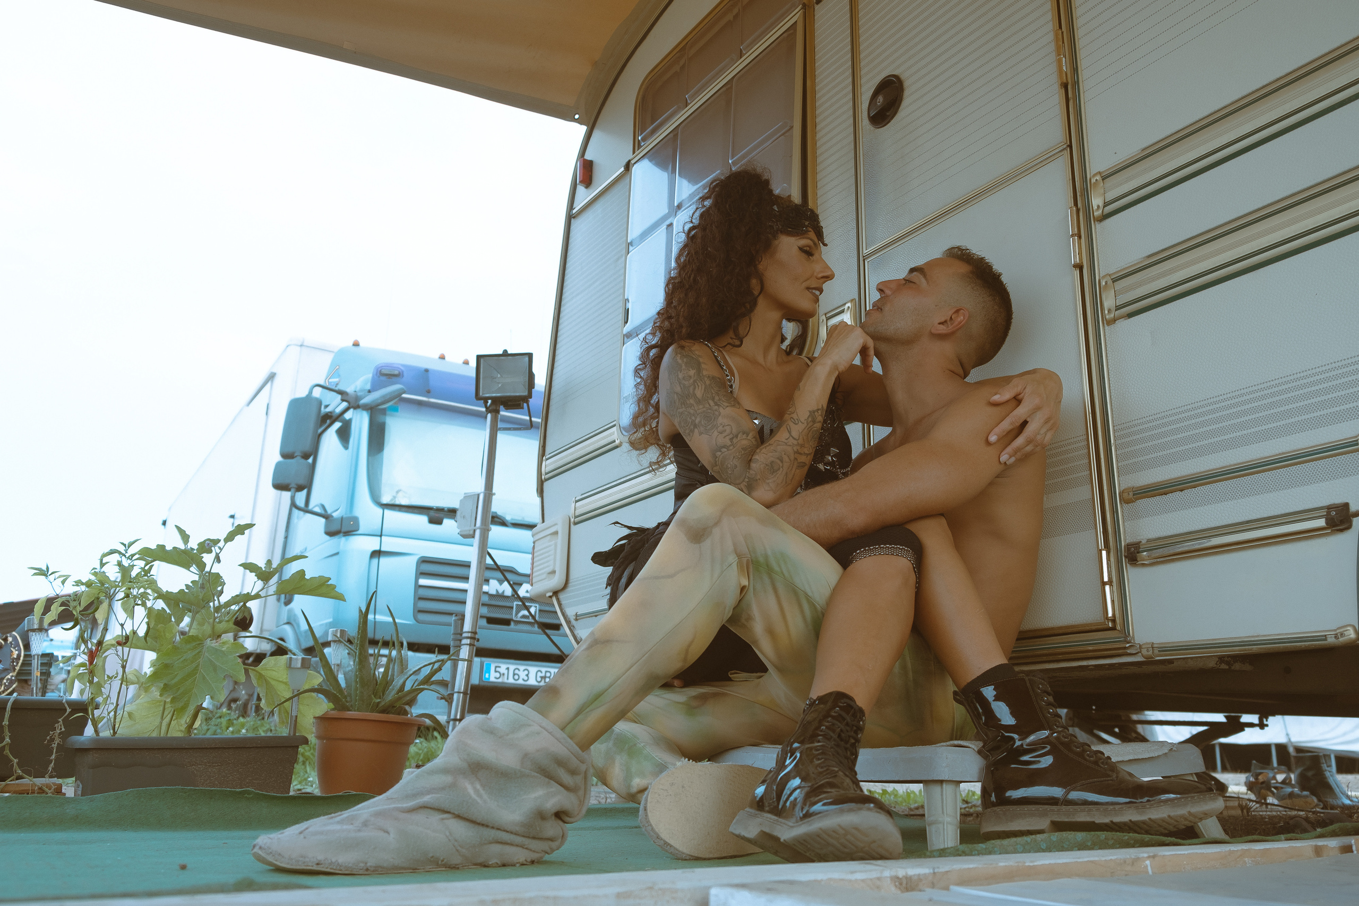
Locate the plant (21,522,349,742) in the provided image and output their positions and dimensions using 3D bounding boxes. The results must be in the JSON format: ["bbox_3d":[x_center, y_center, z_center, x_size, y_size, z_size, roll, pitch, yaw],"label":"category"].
[{"bbox_3d":[-1.110,0.399,2.345,0.644,0.479,0.380,13,-21,-31],"label":"plant"}]

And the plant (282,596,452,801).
[{"bbox_3d":[-0.718,0.553,2.340,0.380,0.471,0.370,7,-18,-15],"label":"plant"}]

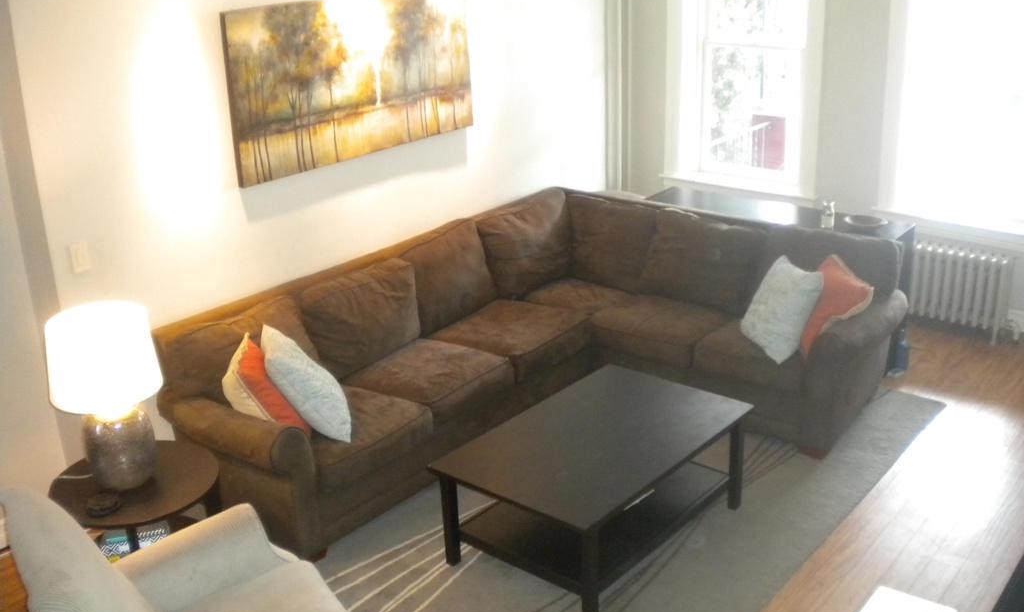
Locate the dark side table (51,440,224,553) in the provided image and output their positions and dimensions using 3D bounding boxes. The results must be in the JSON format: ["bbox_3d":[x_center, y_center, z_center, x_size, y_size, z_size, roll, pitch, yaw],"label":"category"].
[{"bbox_3d":[-1.312,0.888,3.739,0.600,0.600,0.600,14,26,37],"label":"dark side table"}]

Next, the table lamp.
[{"bbox_3d":[-1.353,0.330,3.504,0.390,0.620,0.390,14,26,37],"label":"table lamp"}]

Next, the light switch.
[{"bbox_3d":[-1.666,-0.185,4.017,0.014,0.119,0.073,14,26,37],"label":"light switch"}]

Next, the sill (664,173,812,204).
[{"bbox_3d":[1.488,-0.780,6.782,1.100,0.042,0.140,14,26,37],"label":"sill"}]

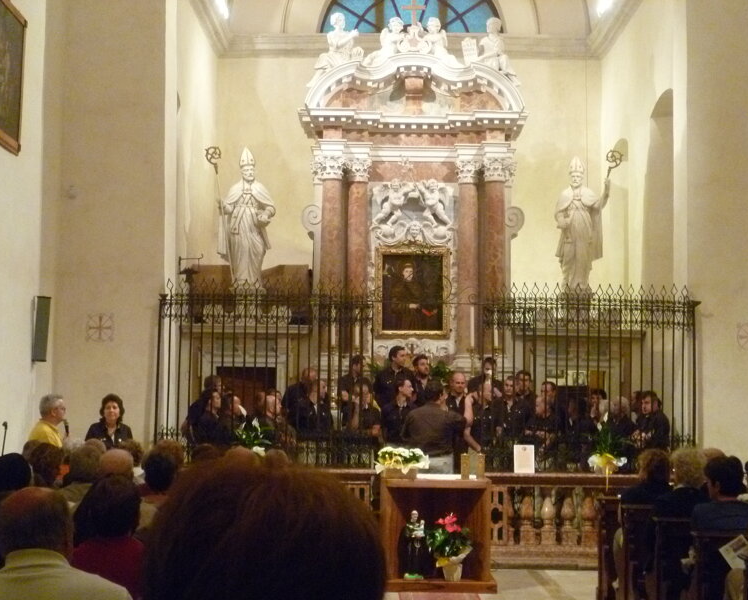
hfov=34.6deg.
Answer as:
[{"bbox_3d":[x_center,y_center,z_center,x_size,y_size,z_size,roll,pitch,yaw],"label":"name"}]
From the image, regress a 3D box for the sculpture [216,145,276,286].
[{"bbox_3d":[-1.729,-1.127,16.423,0.770,1.980,0.580,2,-6,-7],"label":"sculpture"}]

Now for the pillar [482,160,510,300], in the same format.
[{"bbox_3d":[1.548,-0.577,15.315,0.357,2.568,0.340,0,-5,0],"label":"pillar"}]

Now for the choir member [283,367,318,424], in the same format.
[{"bbox_3d":[-0.808,1.615,13.333,0.360,1.720,0.470,-2,-5,31],"label":"choir member"}]

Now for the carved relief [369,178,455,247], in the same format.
[{"bbox_3d":[0.495,-1.142,15.668,1.108,0.896,0.260,0,-5,0],"label":"carved relief"}]

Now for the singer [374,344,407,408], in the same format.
[{"bbox_3d":[0.214,1.353,13.332,0.500,1.720,0.360,3,-6,-26],"label":"singer"}]

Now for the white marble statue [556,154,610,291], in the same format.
[{"bbox_3d":[2.803,-1.006,16.158,0.753,1.874,0.550,0,-5,6],"label":"white marble statue"}]

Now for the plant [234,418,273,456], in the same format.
[{"bbox_3d":[-1.178,1.403,11.750,0.400,0.480,0.380,1,-4,1],"label":"plant"}]

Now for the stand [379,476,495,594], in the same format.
[{"bbox_3d":[0.556,2.025,10.536,0.950,0.955,0.660,1,-4,1],"label":"stand"}]

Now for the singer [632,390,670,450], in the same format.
[{"bbox_3d":[3.021,1.850,13.048,0.350,1.720,0.480,5,-7,-37],"label":"singer"}]

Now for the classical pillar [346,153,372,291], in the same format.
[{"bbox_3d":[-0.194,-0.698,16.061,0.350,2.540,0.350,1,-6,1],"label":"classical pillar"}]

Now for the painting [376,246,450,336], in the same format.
[{"bbox_3d":[0.519,-0.125,15.800,0.973,1.210,0.100,1,-4,1],"label":"painting"}]

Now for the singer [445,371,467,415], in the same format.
[{"bbox_3d":[0.887,1.635,13.005,0.490,1.720,0.350,1,-5,-6],"label":"singer"}]

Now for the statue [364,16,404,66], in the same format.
[{"bbox_3d":[0.124,-3.365,15.669,0.548,0.654,0.380,2,-5,-17],"label":"statue"}]

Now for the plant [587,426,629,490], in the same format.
[{"bbox_3d":[2.347,1.557,12.030,0.410,0.630,0.380,1,-6,1],"label":"plant"}]

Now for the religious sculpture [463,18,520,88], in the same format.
[{"bbox_3d":[1.516,-3.200,15.504,0.748,0.911,0.480,0,-5,0],"label":"religious sculpture"}]

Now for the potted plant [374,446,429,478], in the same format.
[{"bbox_3d":[0.245,1.404,10.350,0.470,0.280,0.340,1,-4,1],"label":"potted plant"}]

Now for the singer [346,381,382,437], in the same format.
[{"bbox_3d":[-0.125,1.704,13.035,0.460,1.680,0.360,2,-5,-20],"label":"singer"}]

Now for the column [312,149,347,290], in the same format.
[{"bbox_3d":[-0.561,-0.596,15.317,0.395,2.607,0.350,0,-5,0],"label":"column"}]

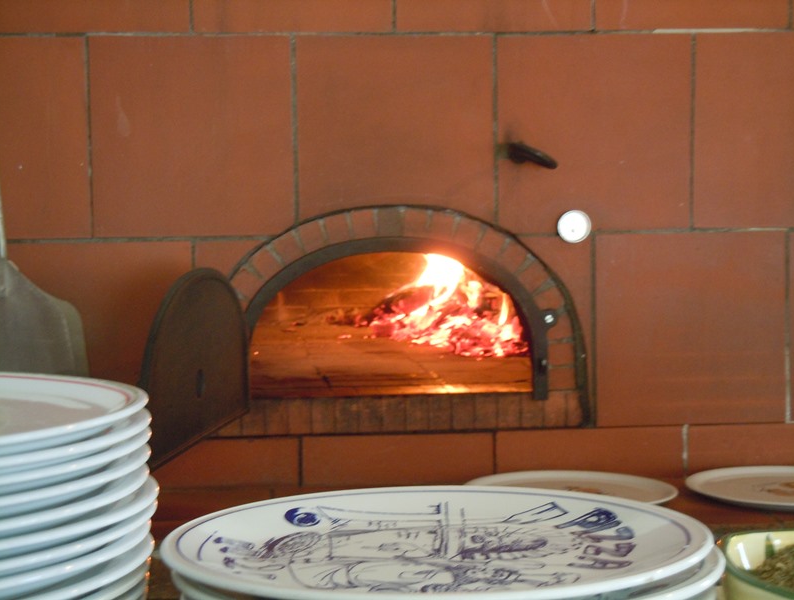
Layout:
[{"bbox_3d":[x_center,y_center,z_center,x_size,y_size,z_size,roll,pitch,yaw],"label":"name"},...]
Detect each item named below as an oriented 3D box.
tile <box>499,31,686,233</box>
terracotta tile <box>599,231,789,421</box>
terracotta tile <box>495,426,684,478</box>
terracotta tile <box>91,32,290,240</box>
[{"bbox_3d":[0.306,-0.260,2.772,0.303,0.303,0.018,-1,7,-5],"label":"tile"},{"bbox_3d":[0.463,0.045,2.825,0.303,0.303,0.018,-1,7,-5],"label":"terracotta tile"},{"bbox_3d":[0.308,0.244,2.838,0.298,0.078,0.018,-1,7,-5],"label":"terracotta tile"},{"bbox_3d":[-0.312,-0.248,2.721,0.303,0.303,0.018,-1,7,-5],"label":"terracotta tile"}]

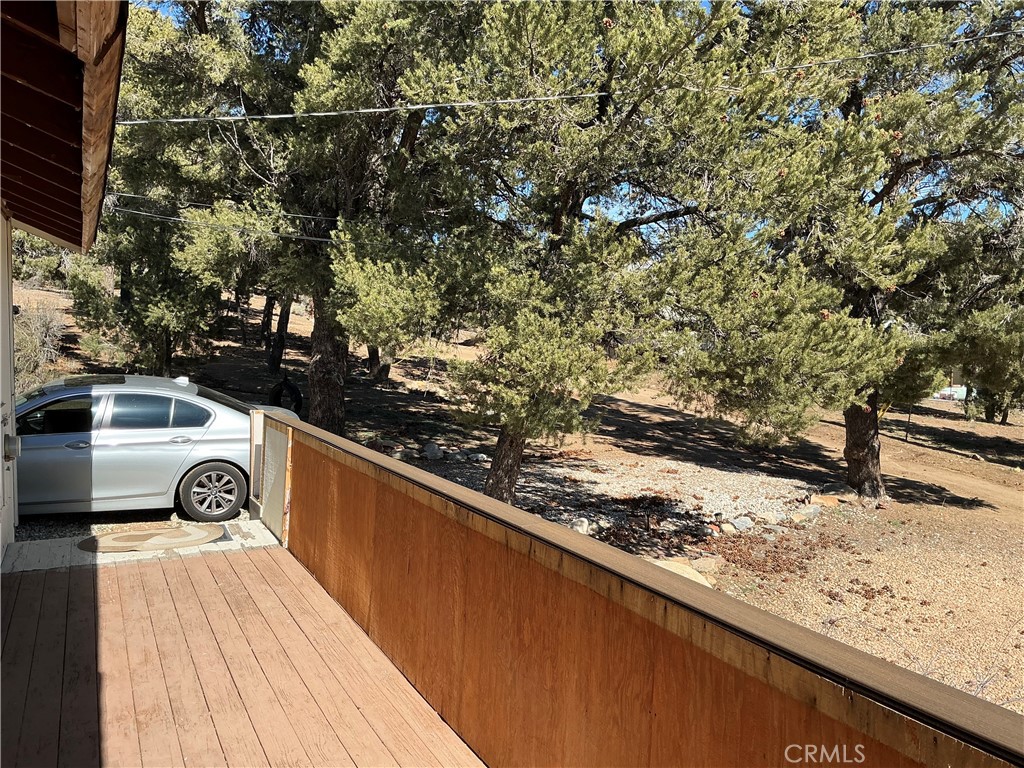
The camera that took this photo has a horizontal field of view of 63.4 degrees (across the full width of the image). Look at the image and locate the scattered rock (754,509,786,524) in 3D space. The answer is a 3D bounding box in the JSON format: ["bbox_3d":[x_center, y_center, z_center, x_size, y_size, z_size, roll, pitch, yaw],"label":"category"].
[{"bbox_3d":[3.121,1.588,9.989,0.381,0.160,0.286,2,3,18],"label":"scattered rock"}]

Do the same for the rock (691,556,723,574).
[{"bbox_3d":[1.806,1.672,7.680,0.293,0.130,0.249,2,3,14],"label":"rock"}]

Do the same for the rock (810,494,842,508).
[{"bbox_3d":[4.176,1.551,10.990,0.420,0.153,0.294,2,3,21],"label":"rock"}]

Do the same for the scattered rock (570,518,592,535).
[{"bbox_3d":[0.769,1.563,9.148,0.241,0.158,0.205,1,3,5],"label":"scattered rock"}]

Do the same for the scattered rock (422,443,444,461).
[{"bbox_3d":[-1.320,1.122,13.940,0.367,0.294,0.294,1,3,-5],"label":"scattered rock"}]

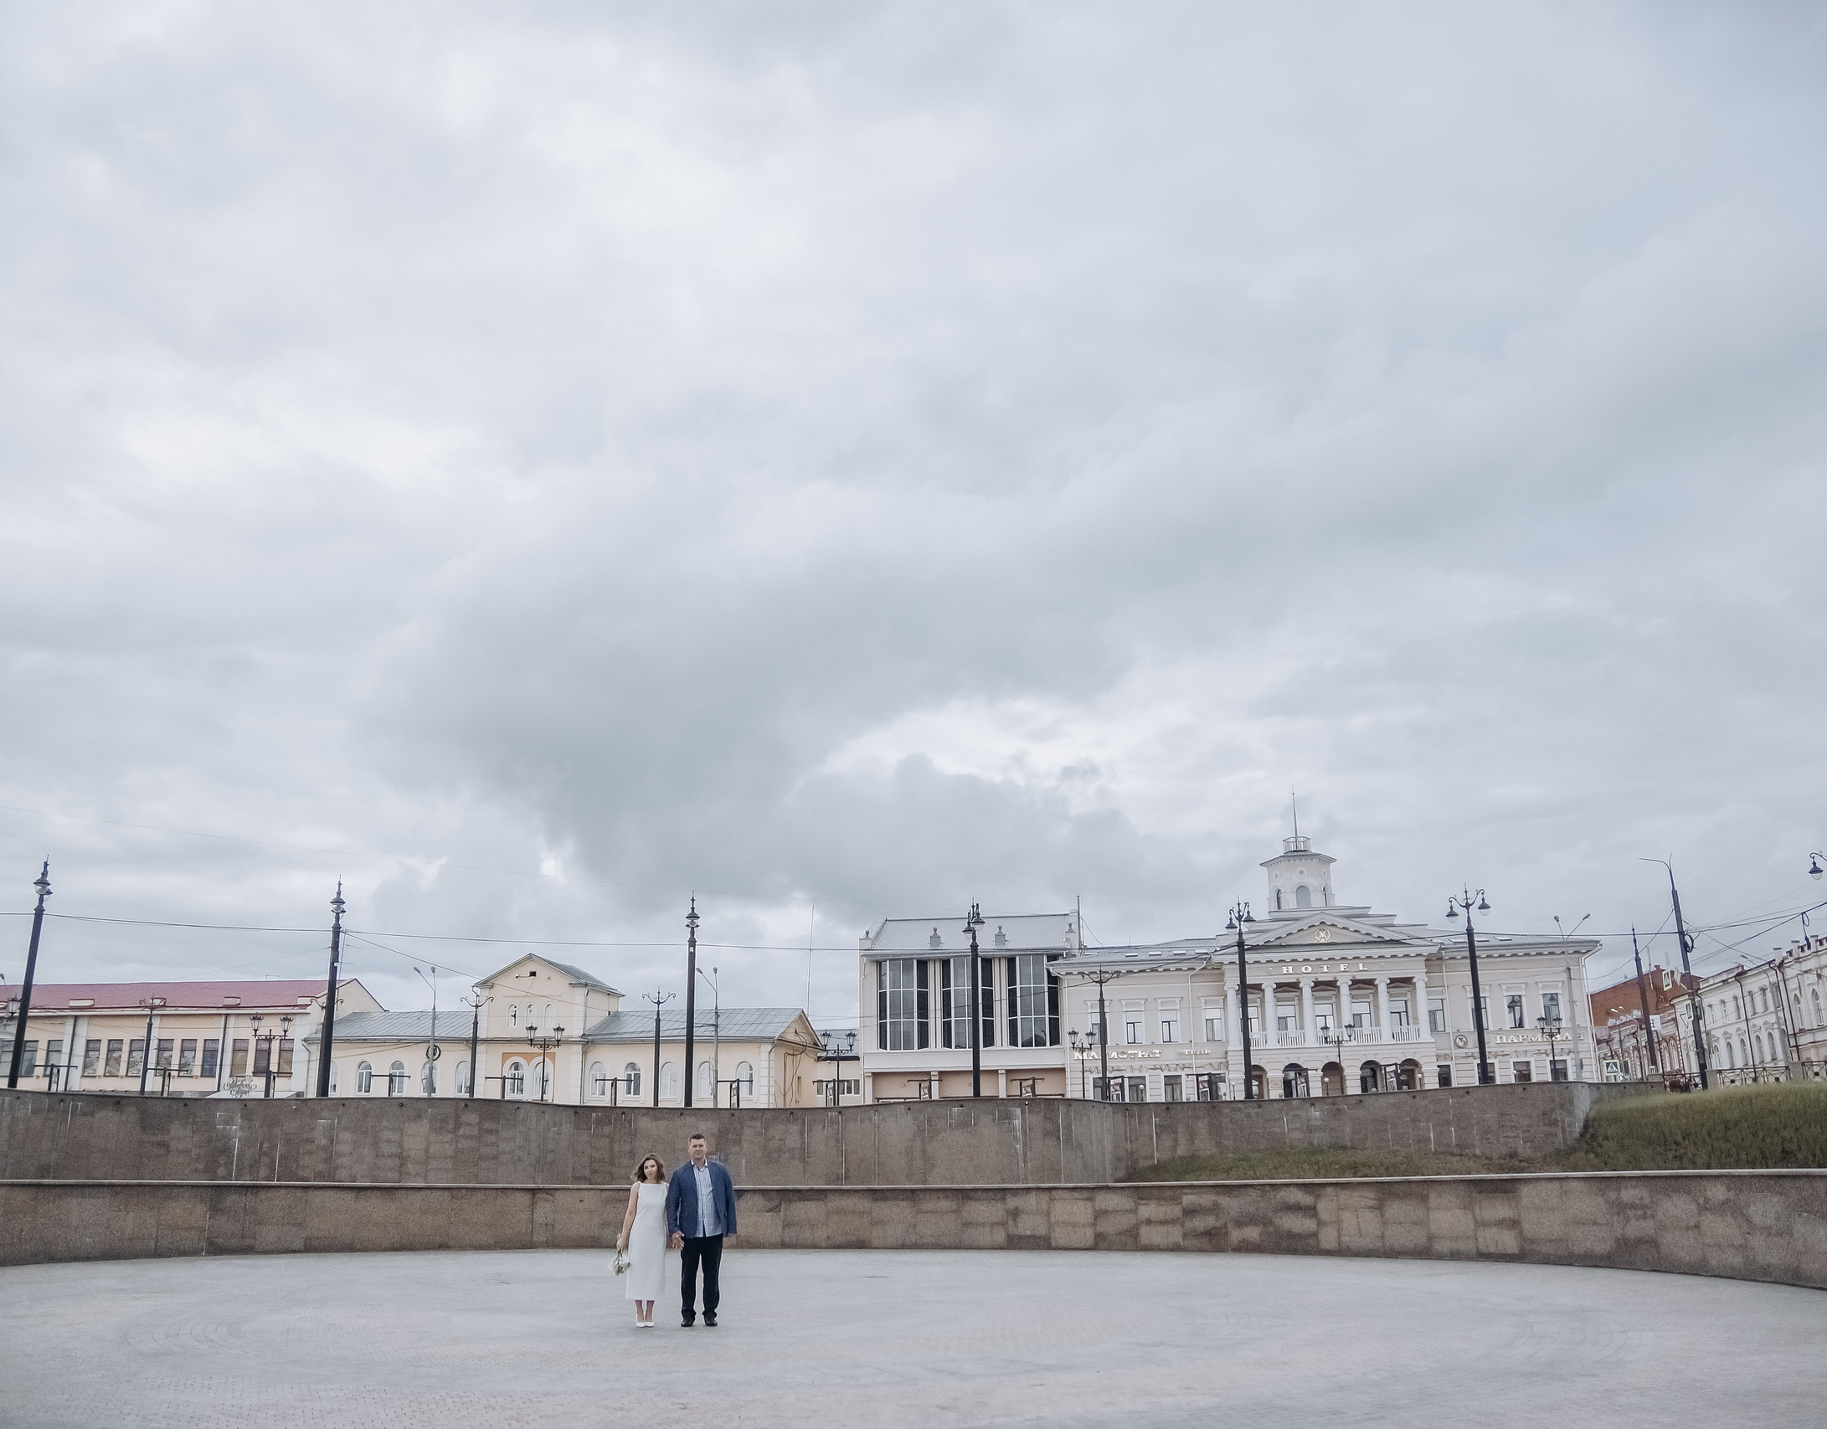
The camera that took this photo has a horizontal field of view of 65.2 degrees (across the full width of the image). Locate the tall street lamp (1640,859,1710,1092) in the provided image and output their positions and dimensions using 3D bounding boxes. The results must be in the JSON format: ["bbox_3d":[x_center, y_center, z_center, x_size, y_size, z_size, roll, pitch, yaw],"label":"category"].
[{"bbox_3d":[33.629,11.484,63.655,1.600,10.400,0.400,-4,-18,10],"label":"tall street lamp"}]

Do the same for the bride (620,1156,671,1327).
[{"bbox_3d":[-2.688,5.256,14.292,0.500,1.640,0.320,2,-18,-10],"label":"bride"}]

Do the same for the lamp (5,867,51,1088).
[{"bbox_3d":[-29.729,9.230,47.954,0.550,9.000,2.000,8,-19,-26],"label":"lamp"}]

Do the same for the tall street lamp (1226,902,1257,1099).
[{"bbox_3d":[13.564,12.032,58.454,0.550,9.000,2.000,4,-18,-13],"label":"tall street lamp"}]

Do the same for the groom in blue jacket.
[{"bbox_3d":[-2.130,5.162,14.342,0.690,1.820,0.360,2,-18,-8],"label":"groom in blue jacket"}]

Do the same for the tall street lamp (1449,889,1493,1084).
[{"bbox_3d":[22.460,11.326,56.954,0.550,9.000,2.000,6,-18,-19],"label":"tall street lamp"}]

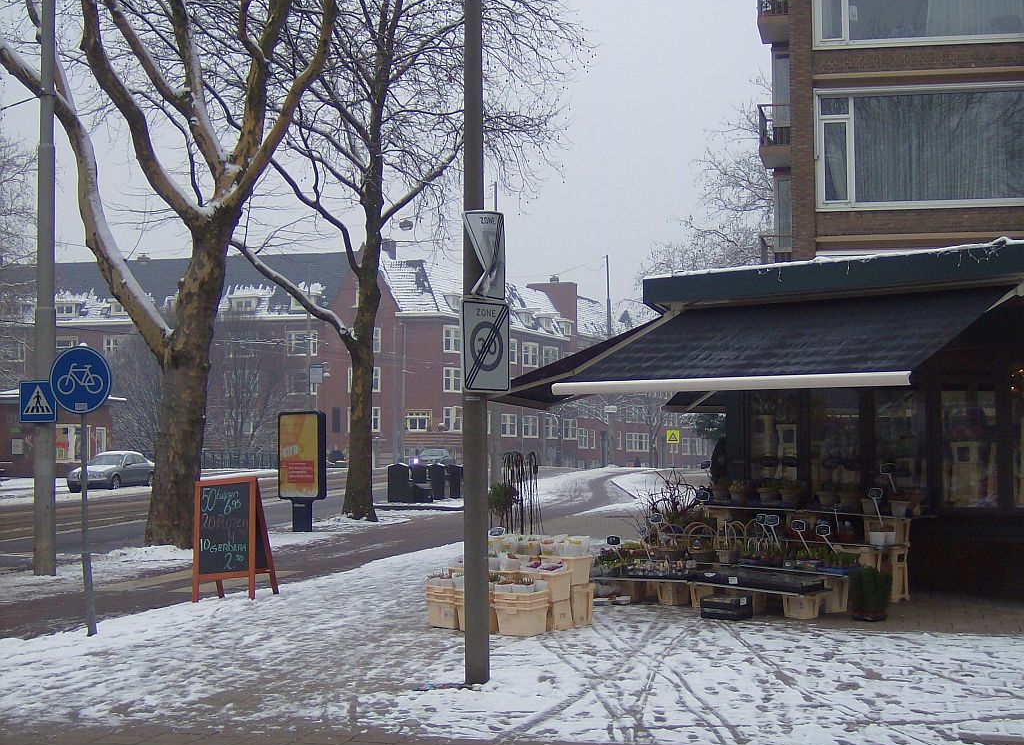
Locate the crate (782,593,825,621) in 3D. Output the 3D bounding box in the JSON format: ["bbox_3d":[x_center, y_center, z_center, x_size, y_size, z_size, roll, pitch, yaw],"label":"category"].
[{"bbox_3d":[2.717,2.175,15.480,0.280,0.240,0.300,-2,-3,37],"label":"crate"}]

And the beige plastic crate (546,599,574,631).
[{"bbox_3d":[0.309,2.072,14.150,0.310,0.240,0.370,-2,-3,34],"label":"beige plastic crate"}]

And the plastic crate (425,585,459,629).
[{"bbox_3d":[-0.524,2.034,14.335,0.345,0.350,0.305,-3,-3,40],"label":"plastic crate"}]

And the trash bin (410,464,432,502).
[{"bbox_3d":[-2.744,3.369,50.376,0.680,1.160,0.700,-1,-3,0],"label":"trash bin"}]

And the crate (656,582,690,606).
[{"bbox_3d":[1.621,2.151,16.283,0.310,0.245,0.300,1,-3,-37],"label":"crate"}]

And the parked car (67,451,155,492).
[{"bbox_3d":[-15.299,3.750,63.504,1.820,1.460,4.850,-1,-3,12],"label":"parked car"}]

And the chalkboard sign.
[{"bbox_3d":[-2.913,1.777,17.499,0.710,1.250,0.560,-2,-3,22],"label":"chalkboard sign"}]

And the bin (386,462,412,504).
[{"bbox_3d":[-3.409,3.332,50.043,0.700,1.190,0.680,-1,-3,3],"label":"bin"}]

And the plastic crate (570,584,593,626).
[{"bbox_3d":[0.494,2.022,14.413,0.310,0.360,0.370,-2,-3,34],"label":"plastic crate"}]

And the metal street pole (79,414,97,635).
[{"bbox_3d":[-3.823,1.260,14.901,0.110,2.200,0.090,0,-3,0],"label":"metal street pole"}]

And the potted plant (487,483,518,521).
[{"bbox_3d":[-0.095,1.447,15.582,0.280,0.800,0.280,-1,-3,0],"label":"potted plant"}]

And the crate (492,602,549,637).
[{"bbox_3d":[0.081,2.058,13.743,0.365,0.235,0.305,-2,-3,32],"label":"crate"}]

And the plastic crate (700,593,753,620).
[{"bbox_3d":[2.015,2.198,15.436,0.400,0.200,0.270,-2,-3,35],"label":"plastic crate"}]

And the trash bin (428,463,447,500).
[{"bbox_3d":[-2.369,3.447,52.493,0.580,1.170,0.620,-1,-3,3],"label":"trash bin"}]

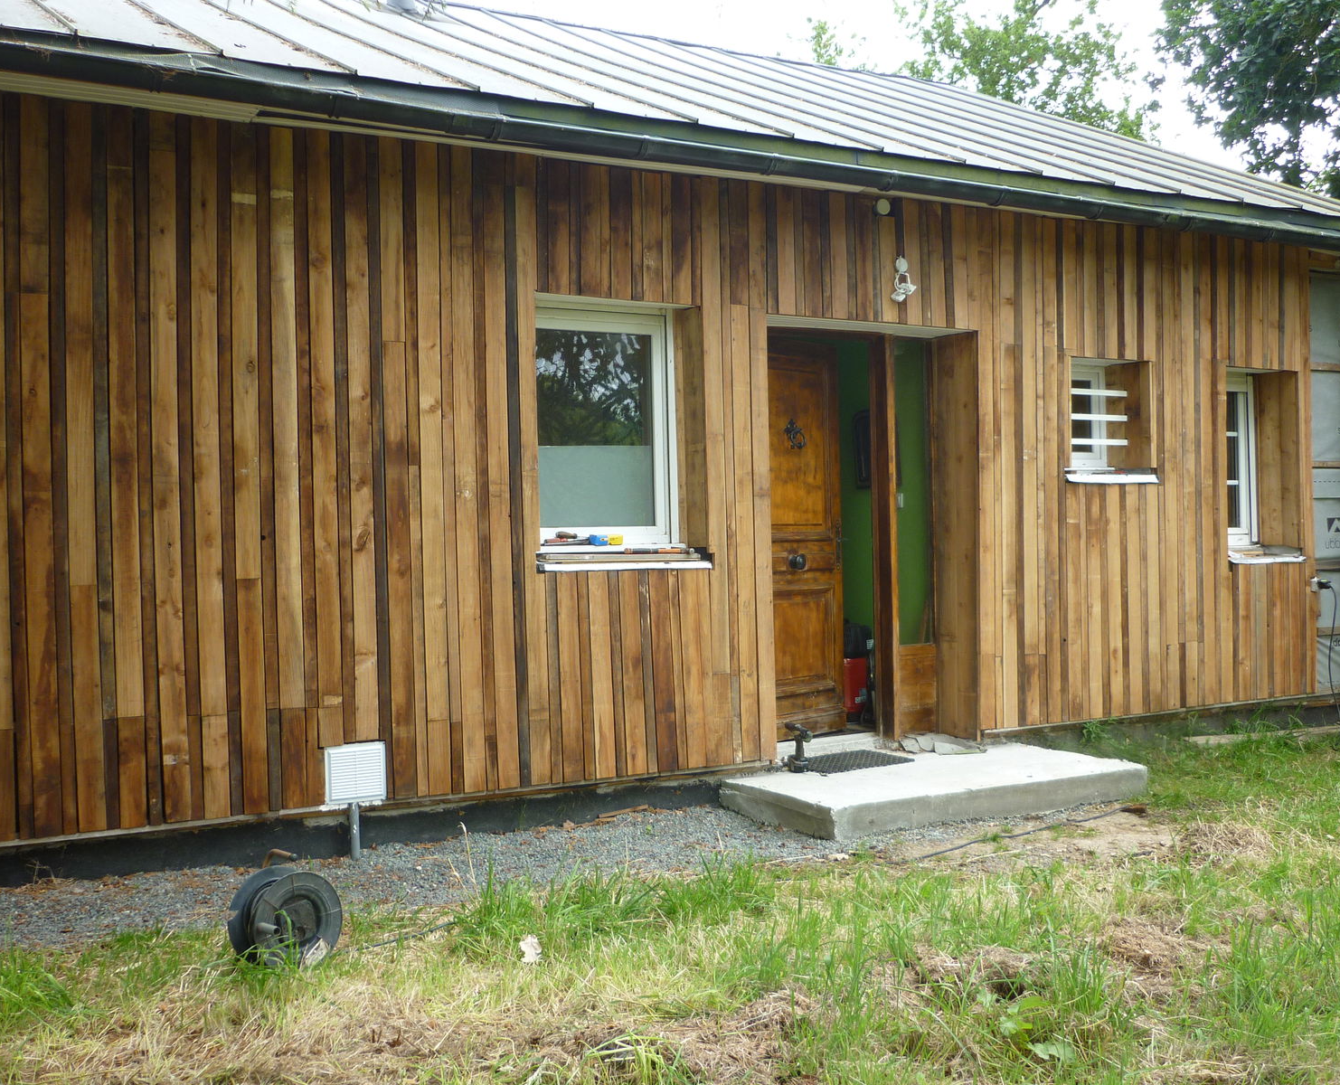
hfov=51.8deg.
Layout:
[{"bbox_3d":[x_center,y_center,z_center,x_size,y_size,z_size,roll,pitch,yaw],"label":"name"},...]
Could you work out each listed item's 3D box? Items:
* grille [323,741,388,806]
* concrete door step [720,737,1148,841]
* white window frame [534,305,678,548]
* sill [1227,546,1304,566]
[{"bbox_3d":[-1.302,0.961,5.743,0.249,0.237,0.030,-1,1,-28],"label":"grille"},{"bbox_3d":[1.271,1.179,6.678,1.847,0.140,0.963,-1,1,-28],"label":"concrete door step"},{"bbox_3d":[-0.366,-0.564,6.617,0.881,1.157,0.070,-1,1,-28],"label":"white window frame"},{"bbox_3d":[3.549,0.077,8.468,0.695,0.088,0.353,-1,1,-28],"label":"sill"}]

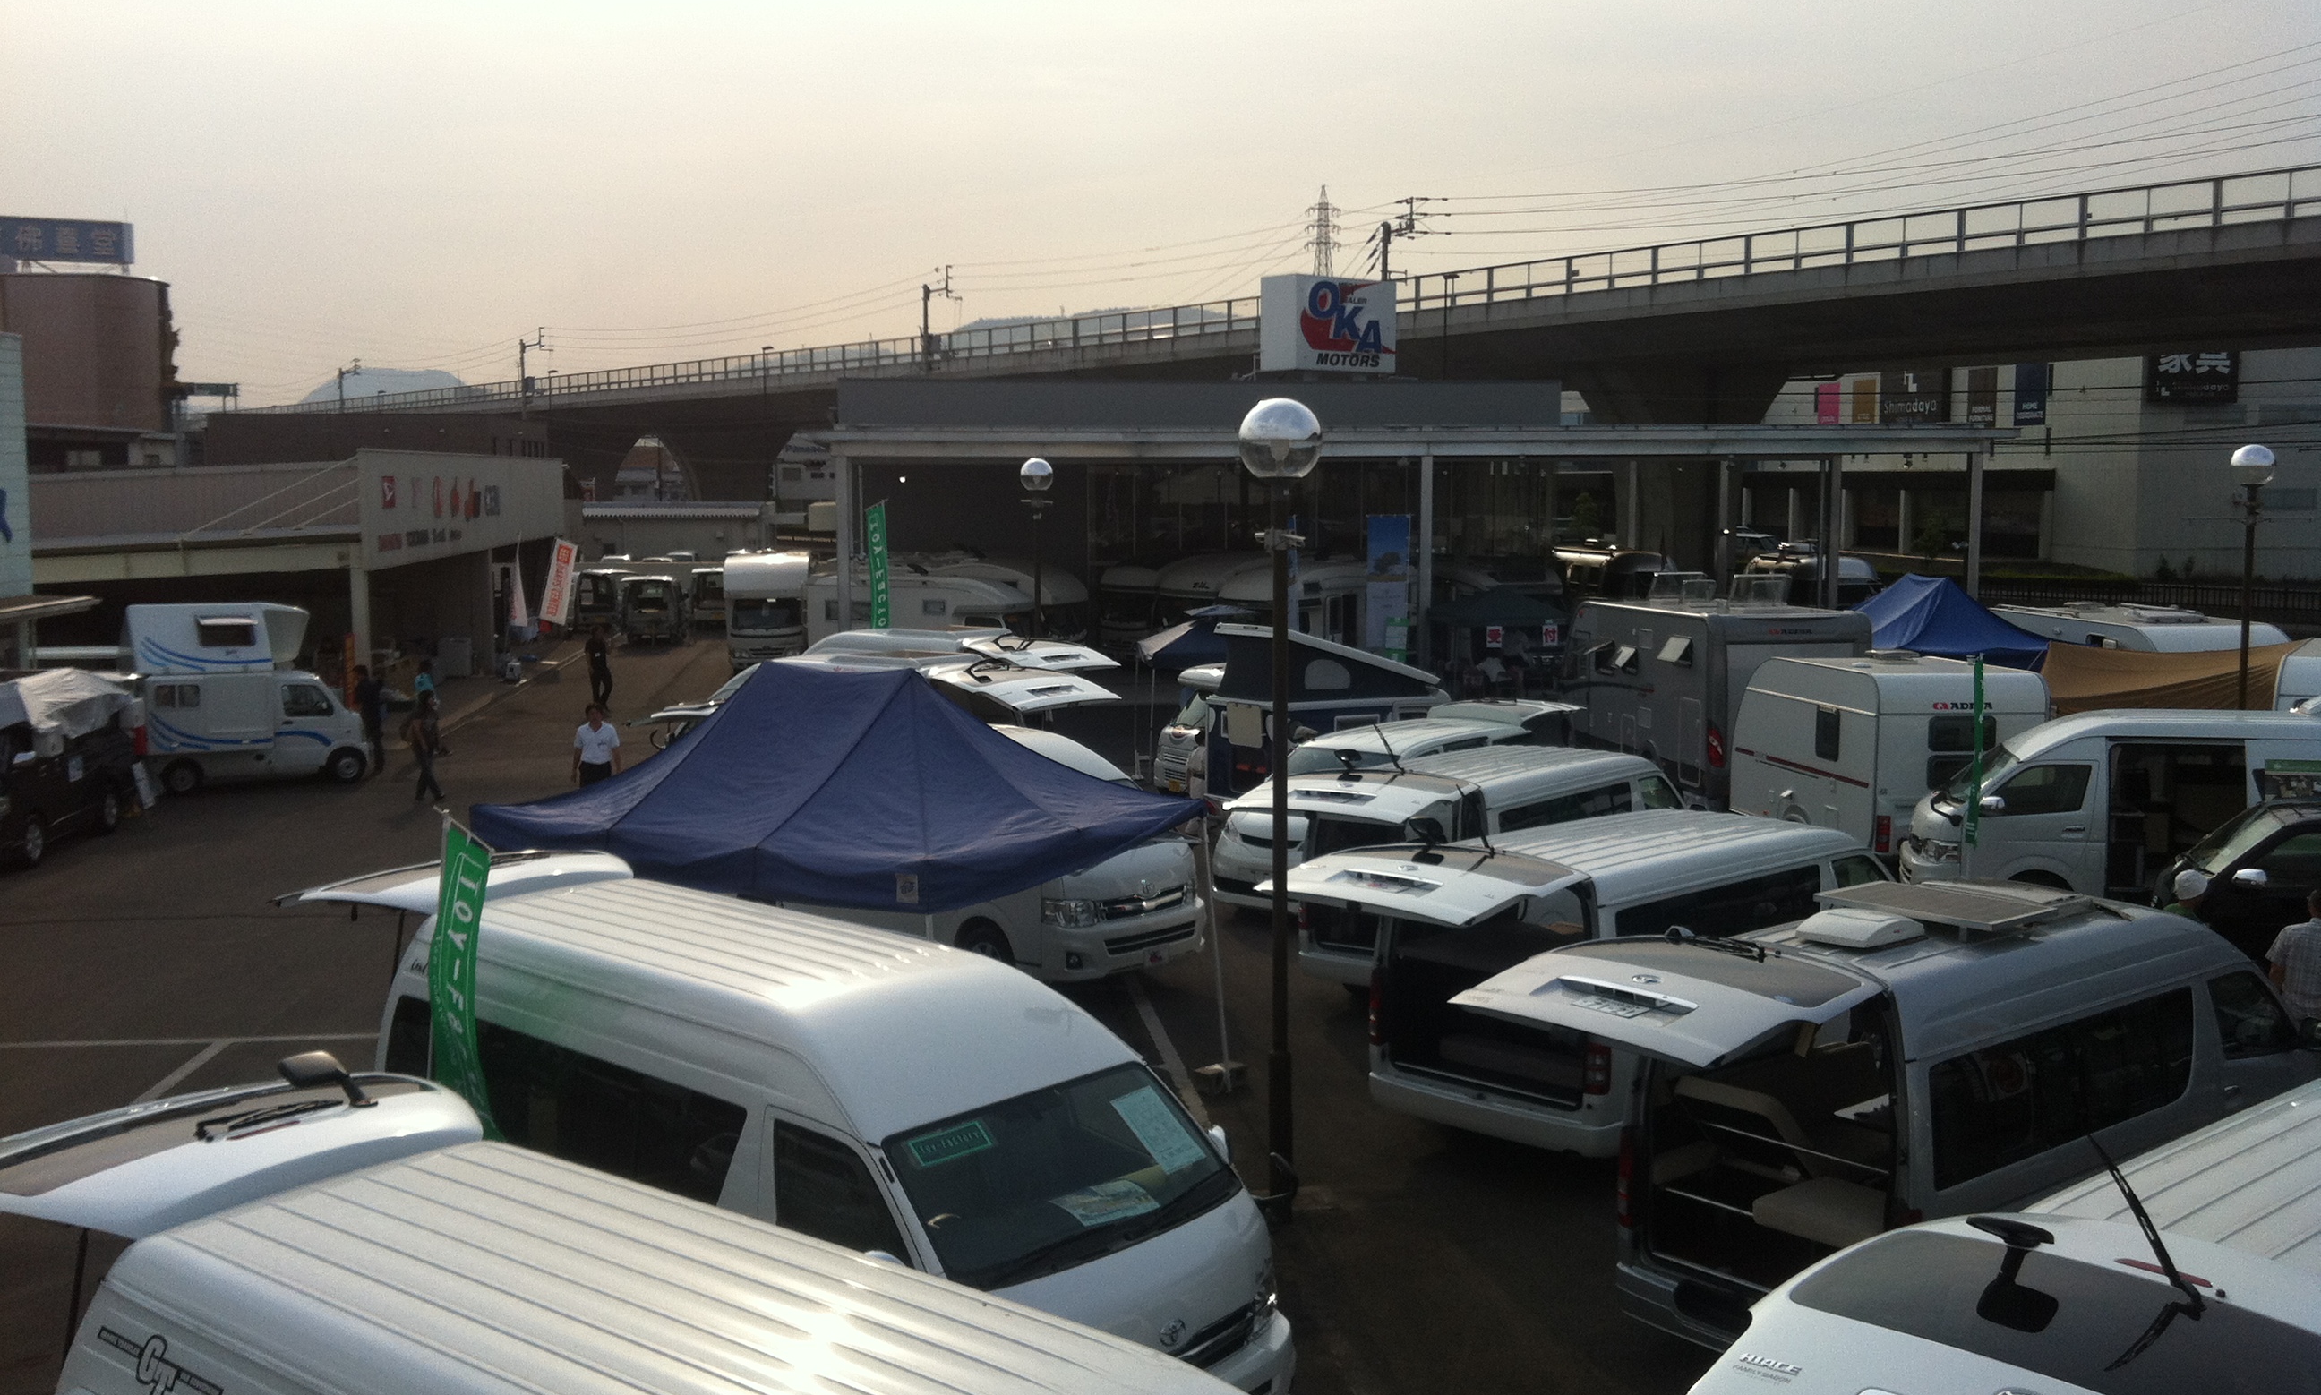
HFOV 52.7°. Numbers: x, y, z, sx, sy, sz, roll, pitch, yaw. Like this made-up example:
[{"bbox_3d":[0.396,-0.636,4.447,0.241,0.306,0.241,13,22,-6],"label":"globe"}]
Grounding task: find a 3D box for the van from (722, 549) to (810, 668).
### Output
[{"bbox_3d":[-10.256,-2.115,61.338,2.080,3.000,5.000,-1,5,-7],"label":"van"}]

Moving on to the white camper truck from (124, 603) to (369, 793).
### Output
[{"bbox_3d":[-14.650,-0.032,37.428,3.400,2.920,1.500,-4,6,-35],"label":"white camper truck"}]

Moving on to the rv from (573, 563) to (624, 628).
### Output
[{"bbox_3d":[-18.206,-3.132,75.512,1.500,1.950,3.400,-1,5,-14],"label":"rv"}]

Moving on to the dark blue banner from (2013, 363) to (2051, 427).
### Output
[{"bbox_3d":[42.069,-14.664,113.485,0.250,3.021,3.347,-1,5,-5],"label":"dark blue banner"}]

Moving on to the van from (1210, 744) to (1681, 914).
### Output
[{"bbox_3d":[3.301,1.565,21.180,1.850,2.080,5.100,4,7,37],"label":"van"}]

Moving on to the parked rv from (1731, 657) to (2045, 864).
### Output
[{"bbox_3d":[9.119,0.711,30.079,2.150,2.520,4.700,-1,5,-9],"label":"parked rv"}]

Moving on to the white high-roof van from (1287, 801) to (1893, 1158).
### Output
[{"bbox_3d":[3.439,1.925,16.413,1.880,2.130,5.350,5,7,43],"label":"white high-roof van"}]

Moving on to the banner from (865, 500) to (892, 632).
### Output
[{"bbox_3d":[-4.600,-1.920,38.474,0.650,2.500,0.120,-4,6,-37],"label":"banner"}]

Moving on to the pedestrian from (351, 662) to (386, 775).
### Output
[{"bbox_3d":[-12.499,0.340,37.170,0.360,1.720,0.520,-2,5,-20],"label":"pedestrian"}]

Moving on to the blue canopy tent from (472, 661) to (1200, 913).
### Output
[{"bbox_3d":[-2.457,1.328,17.684,4.500,3.120,3.000,3,6,35],"label":"blue canopy tent"}]

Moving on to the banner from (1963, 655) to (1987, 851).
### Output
[{"bbox_3d":[7.967,0.541,22.930,0.120,1.850,0.500,2,5,26],"label":"banner"}]

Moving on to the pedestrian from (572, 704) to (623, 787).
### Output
[{"bbox_3d":[-6.862,0.936,28.677,0.560,1.710,0.330,-1,5,-9],"label":"pedestrian"}]

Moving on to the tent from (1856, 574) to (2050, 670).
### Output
[{"bbox_3d":[12.299,-0.441,37.608,4.300,3.100,3.000,-2,5,-24],"label":"tent"}]

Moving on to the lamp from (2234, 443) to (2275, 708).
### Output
[{"bbox_3d":[12.600,-0.362,27.170,0.520,5.150,0.520,0,5,0],"label":"lamp"}]

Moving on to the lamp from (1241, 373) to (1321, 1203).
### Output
[{"bbox_3d":[0.724,0.698,13.989,0.490,4.970,0.490,0,5,0],"label":"lamp"}]

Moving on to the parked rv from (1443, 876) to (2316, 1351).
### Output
[{"bbox_3d":[4.502,2.289,13.304,6.400,2.360,1.900,-5,7,-42],"label":"parked rv"}]

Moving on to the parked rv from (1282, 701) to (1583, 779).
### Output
[{"bbox_3d":[2.603,1.244,25.206,1.730,1.950,4.800,4,6,36],"label":"parked rv"}]

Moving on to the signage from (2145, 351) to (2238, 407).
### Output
[{"bbox_3d":[43.675,-13.855,99.195,4.000,3.200,0.350,1,5,11],"label":"signage"}]

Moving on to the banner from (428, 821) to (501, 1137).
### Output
[{"bbox_3d":[-3.192,1.463,10.666,0.120,1.750,0.580,-4,7,-37],"label":"banner"}]

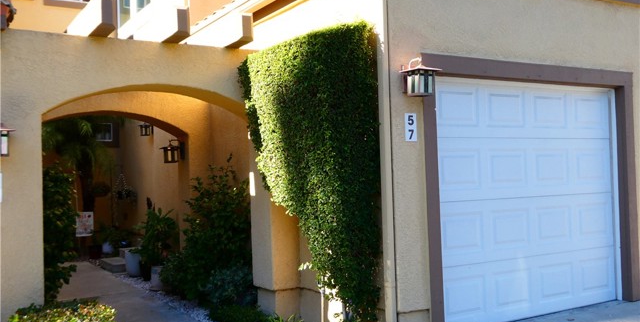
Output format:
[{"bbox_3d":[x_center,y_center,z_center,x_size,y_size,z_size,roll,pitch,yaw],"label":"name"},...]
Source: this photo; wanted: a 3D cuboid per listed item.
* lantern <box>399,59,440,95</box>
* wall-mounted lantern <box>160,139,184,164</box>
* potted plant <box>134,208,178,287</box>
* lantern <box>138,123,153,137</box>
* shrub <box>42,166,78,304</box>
[{"bbox_3d":[0.779,-0.624,4.757,0.230,0.300,0.270,-1,-1,-30],"label":"lantern"},{"bbox_3d":[-1.961,-0.126,8.100,0.280,0.310,0.230,-1,-1,-30],"label":"wall-mounted lantern"},{"bbox_3d":[-2.022,1.082,7.544,0.500,0.970,0.500,-1,-1,-30],"label":"potted plant"},{"bbox_3d":[-3.255,-0.598,11.400,0.280,0.310,0.230,-1,-1,-30],"label":"lantern"},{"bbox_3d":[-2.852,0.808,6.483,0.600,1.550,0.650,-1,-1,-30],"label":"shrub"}]

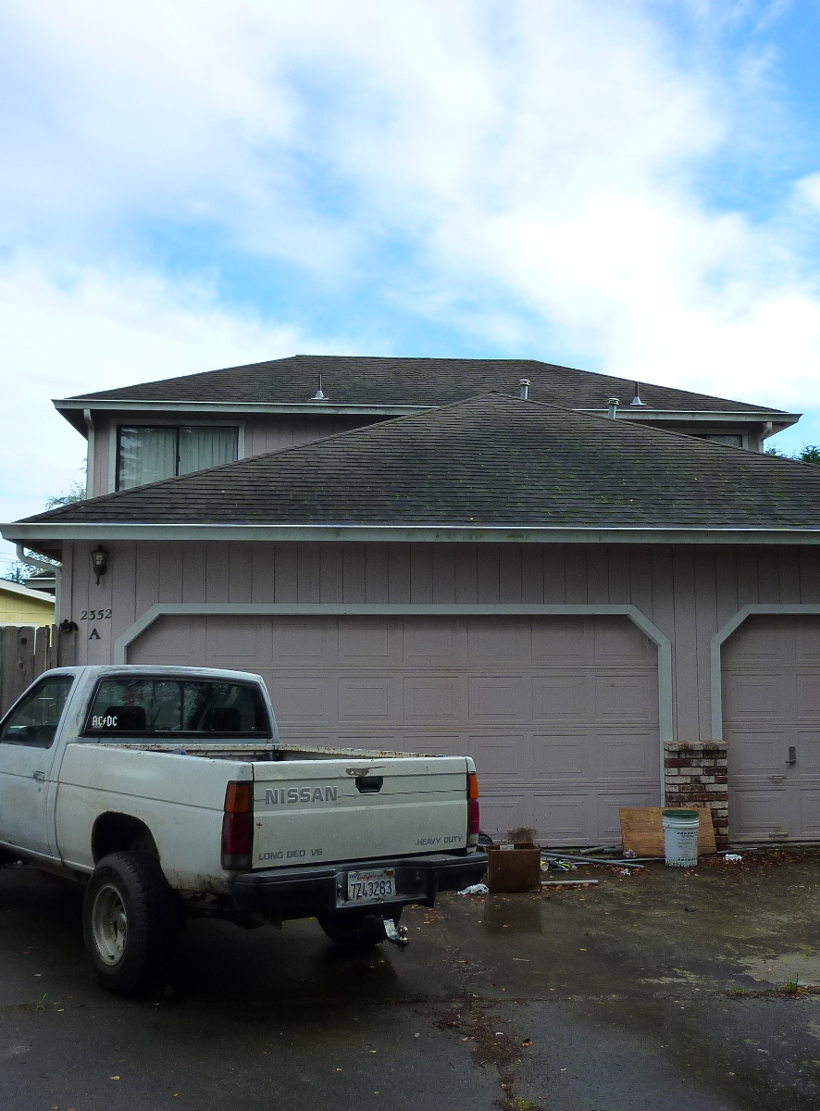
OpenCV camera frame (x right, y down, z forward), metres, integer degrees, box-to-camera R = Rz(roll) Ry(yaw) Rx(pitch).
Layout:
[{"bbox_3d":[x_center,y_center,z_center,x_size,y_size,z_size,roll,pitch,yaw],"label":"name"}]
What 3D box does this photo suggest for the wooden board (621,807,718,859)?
[{"bbox_3d":[2.245,2.405,9.309,0.819,0.410,0.020,0,-25,-5],"label":"wooden board"}]

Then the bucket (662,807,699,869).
[{"bbox_3d":[2.300,2.409,9.099,0.312,0.420,0.312,0,-5,0],"label":"bucket"}]

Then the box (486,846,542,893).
[{"bbox_3d":[0.795,2.449,8.380,0.407,0.310,0.340,0,-6,-5],"label":"box"}]

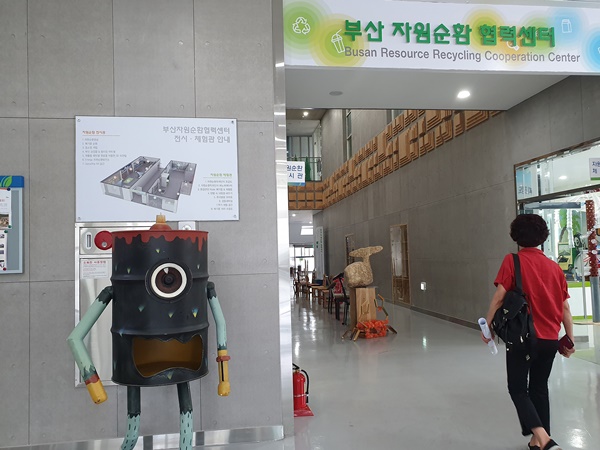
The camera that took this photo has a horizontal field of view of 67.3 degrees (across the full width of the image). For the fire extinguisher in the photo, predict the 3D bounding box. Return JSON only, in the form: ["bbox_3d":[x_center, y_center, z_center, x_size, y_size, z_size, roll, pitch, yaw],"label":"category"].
[{"bbox_3d":[-0.017,1.453,4.062,0.240,0.460,0.250,-1,-2,-8],"label":"fire extinguisher"}]

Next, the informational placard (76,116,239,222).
[{"bbox_3d":[-1.075,-0.424,3.446,1.195,0.795,0.020,-1,-2,-8],"label":"informational placard"}]

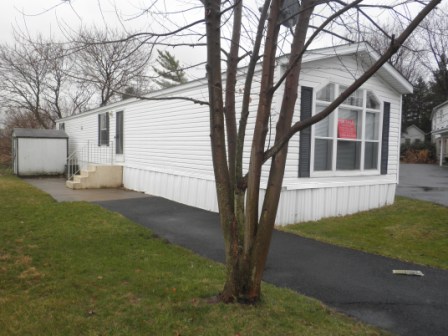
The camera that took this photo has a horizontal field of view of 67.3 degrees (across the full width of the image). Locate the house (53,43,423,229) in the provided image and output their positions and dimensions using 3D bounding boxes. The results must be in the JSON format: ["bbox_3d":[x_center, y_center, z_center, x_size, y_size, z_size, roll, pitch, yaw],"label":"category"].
[{"bbox_3d":[-3.273,-1.353,15.461,4.752,3.750,20.769,-1,4,-36],"label":"house"}]

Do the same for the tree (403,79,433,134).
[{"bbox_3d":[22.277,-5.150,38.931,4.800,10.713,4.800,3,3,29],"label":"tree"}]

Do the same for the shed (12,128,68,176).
[{"bbox_3d":[-9.511,-0.788,17.399,2.193,2.352,2.451,-1,4,-36],"label":"shed"}]

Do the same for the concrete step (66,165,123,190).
[{"bbox_3d":[-4.776,0.313,12.403,1.703,0.791,1.161,-1,4,-36],"label":"concrete step"}]

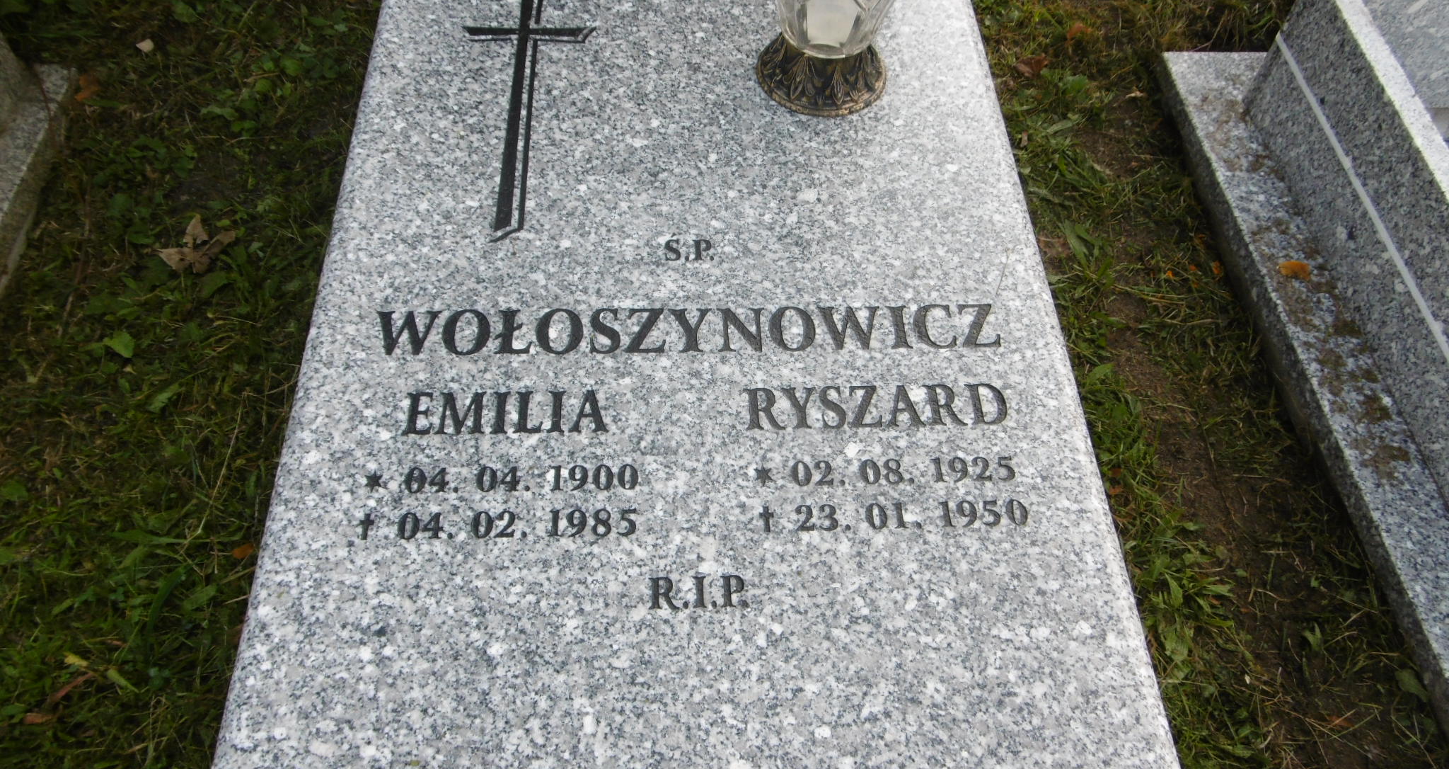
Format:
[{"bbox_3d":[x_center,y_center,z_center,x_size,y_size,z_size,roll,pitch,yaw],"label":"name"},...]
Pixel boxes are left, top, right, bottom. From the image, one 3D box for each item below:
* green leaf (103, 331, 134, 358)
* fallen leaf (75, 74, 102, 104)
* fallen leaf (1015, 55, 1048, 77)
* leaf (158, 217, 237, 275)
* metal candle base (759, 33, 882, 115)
[{"bbox_3d":[-0.861,-0.057,1.427,0.039,0.014,0.041,-1,57,-3],"label":"green leaf"},{"bbox_3d":[-1.079,-0.503,1.703,0.036,0.015,0.064,16,57,8],"label":"fallen leaf"},{"bbox_3d":[0.559,-0.579,1.827,0.060,0.022,0.052,-1,57,-3],"label":"fallen leaf"},{"bbox_3d":[-0.796,-0.208,1.518,0.108,0.030,0.095,-1,57,-3],"label":"leaf"},{"bbox_3d":[0.125,-0.418,1.259,0.166,0.064,0.166,-1,57,-3],"label":"metal candle base"}]

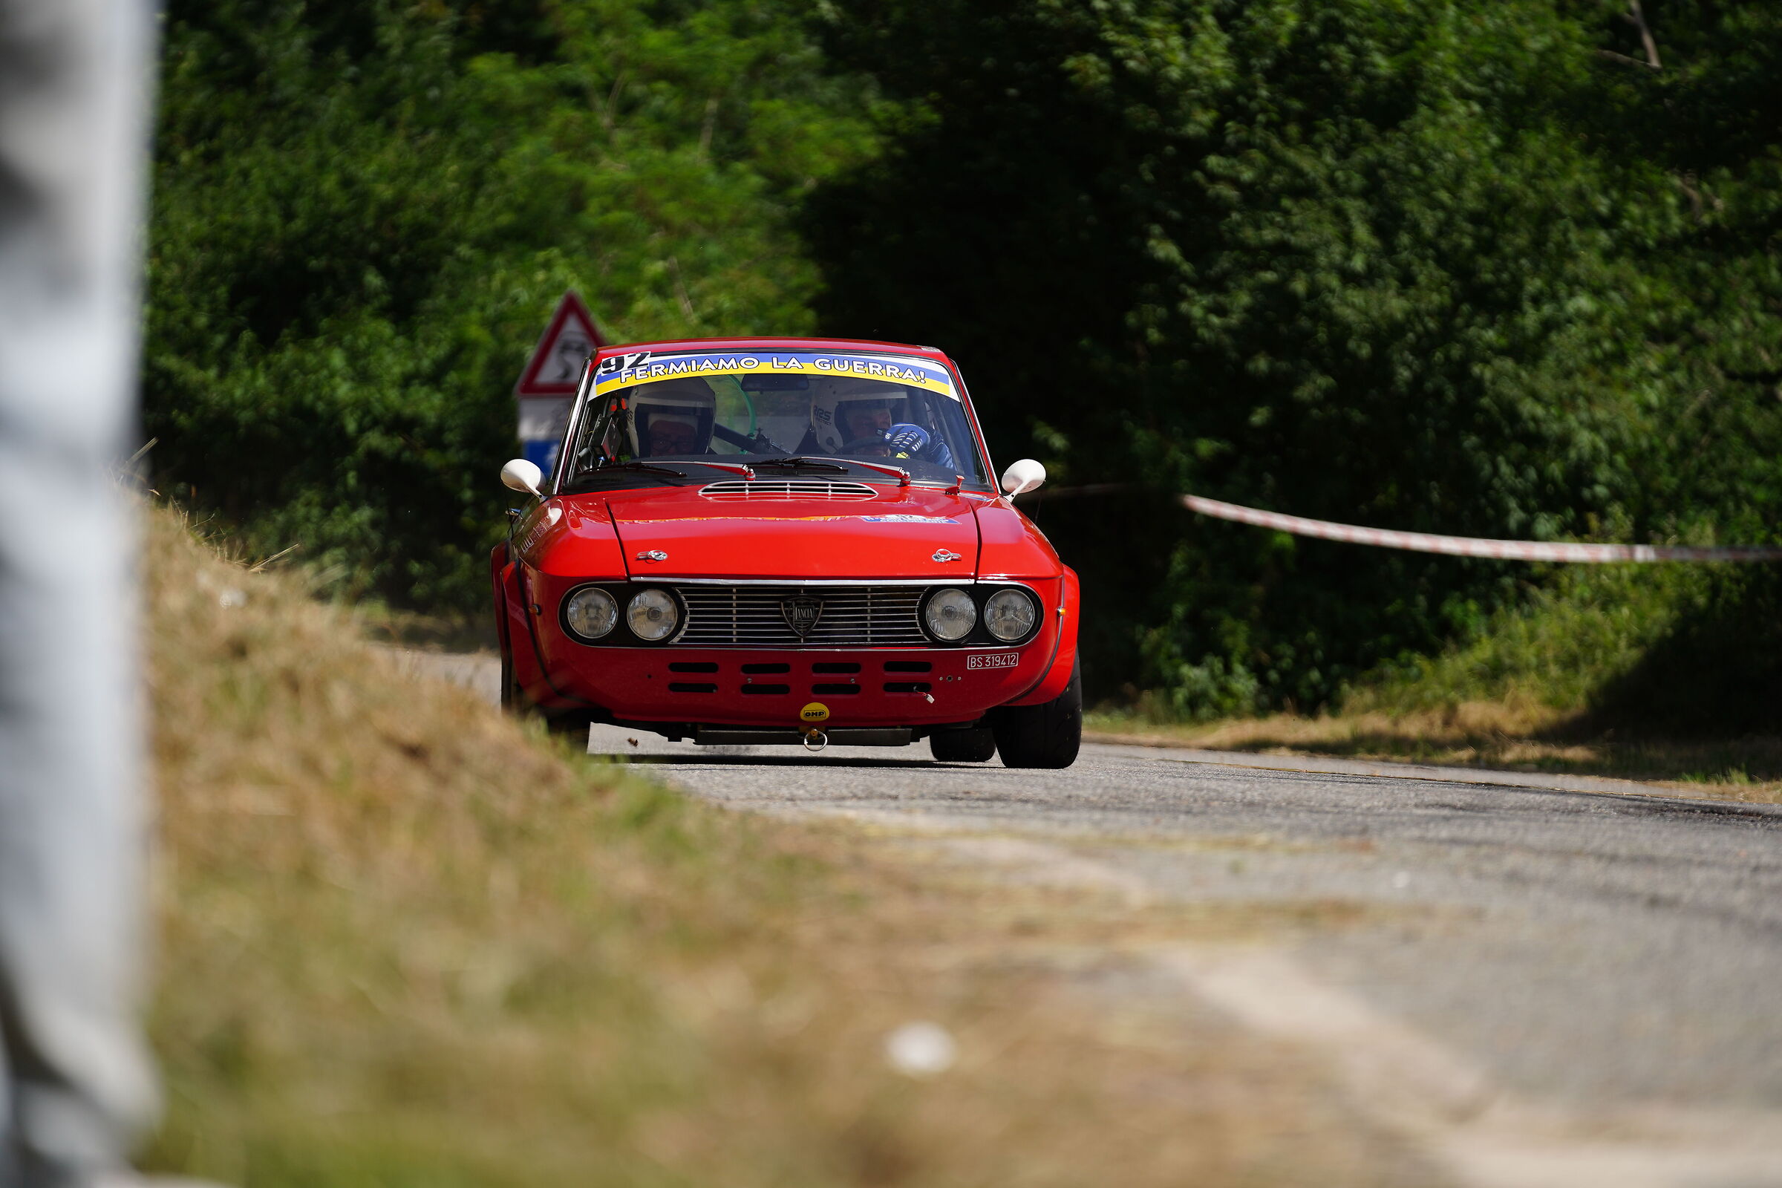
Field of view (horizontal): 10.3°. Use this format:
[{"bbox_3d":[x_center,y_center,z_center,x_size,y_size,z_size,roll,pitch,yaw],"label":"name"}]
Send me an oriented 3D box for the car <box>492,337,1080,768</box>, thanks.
[{"bbox_3d":[-0.346,-0.125,29.100,1.630,1.260,3.920,0,0,-3],"label":"car"}]

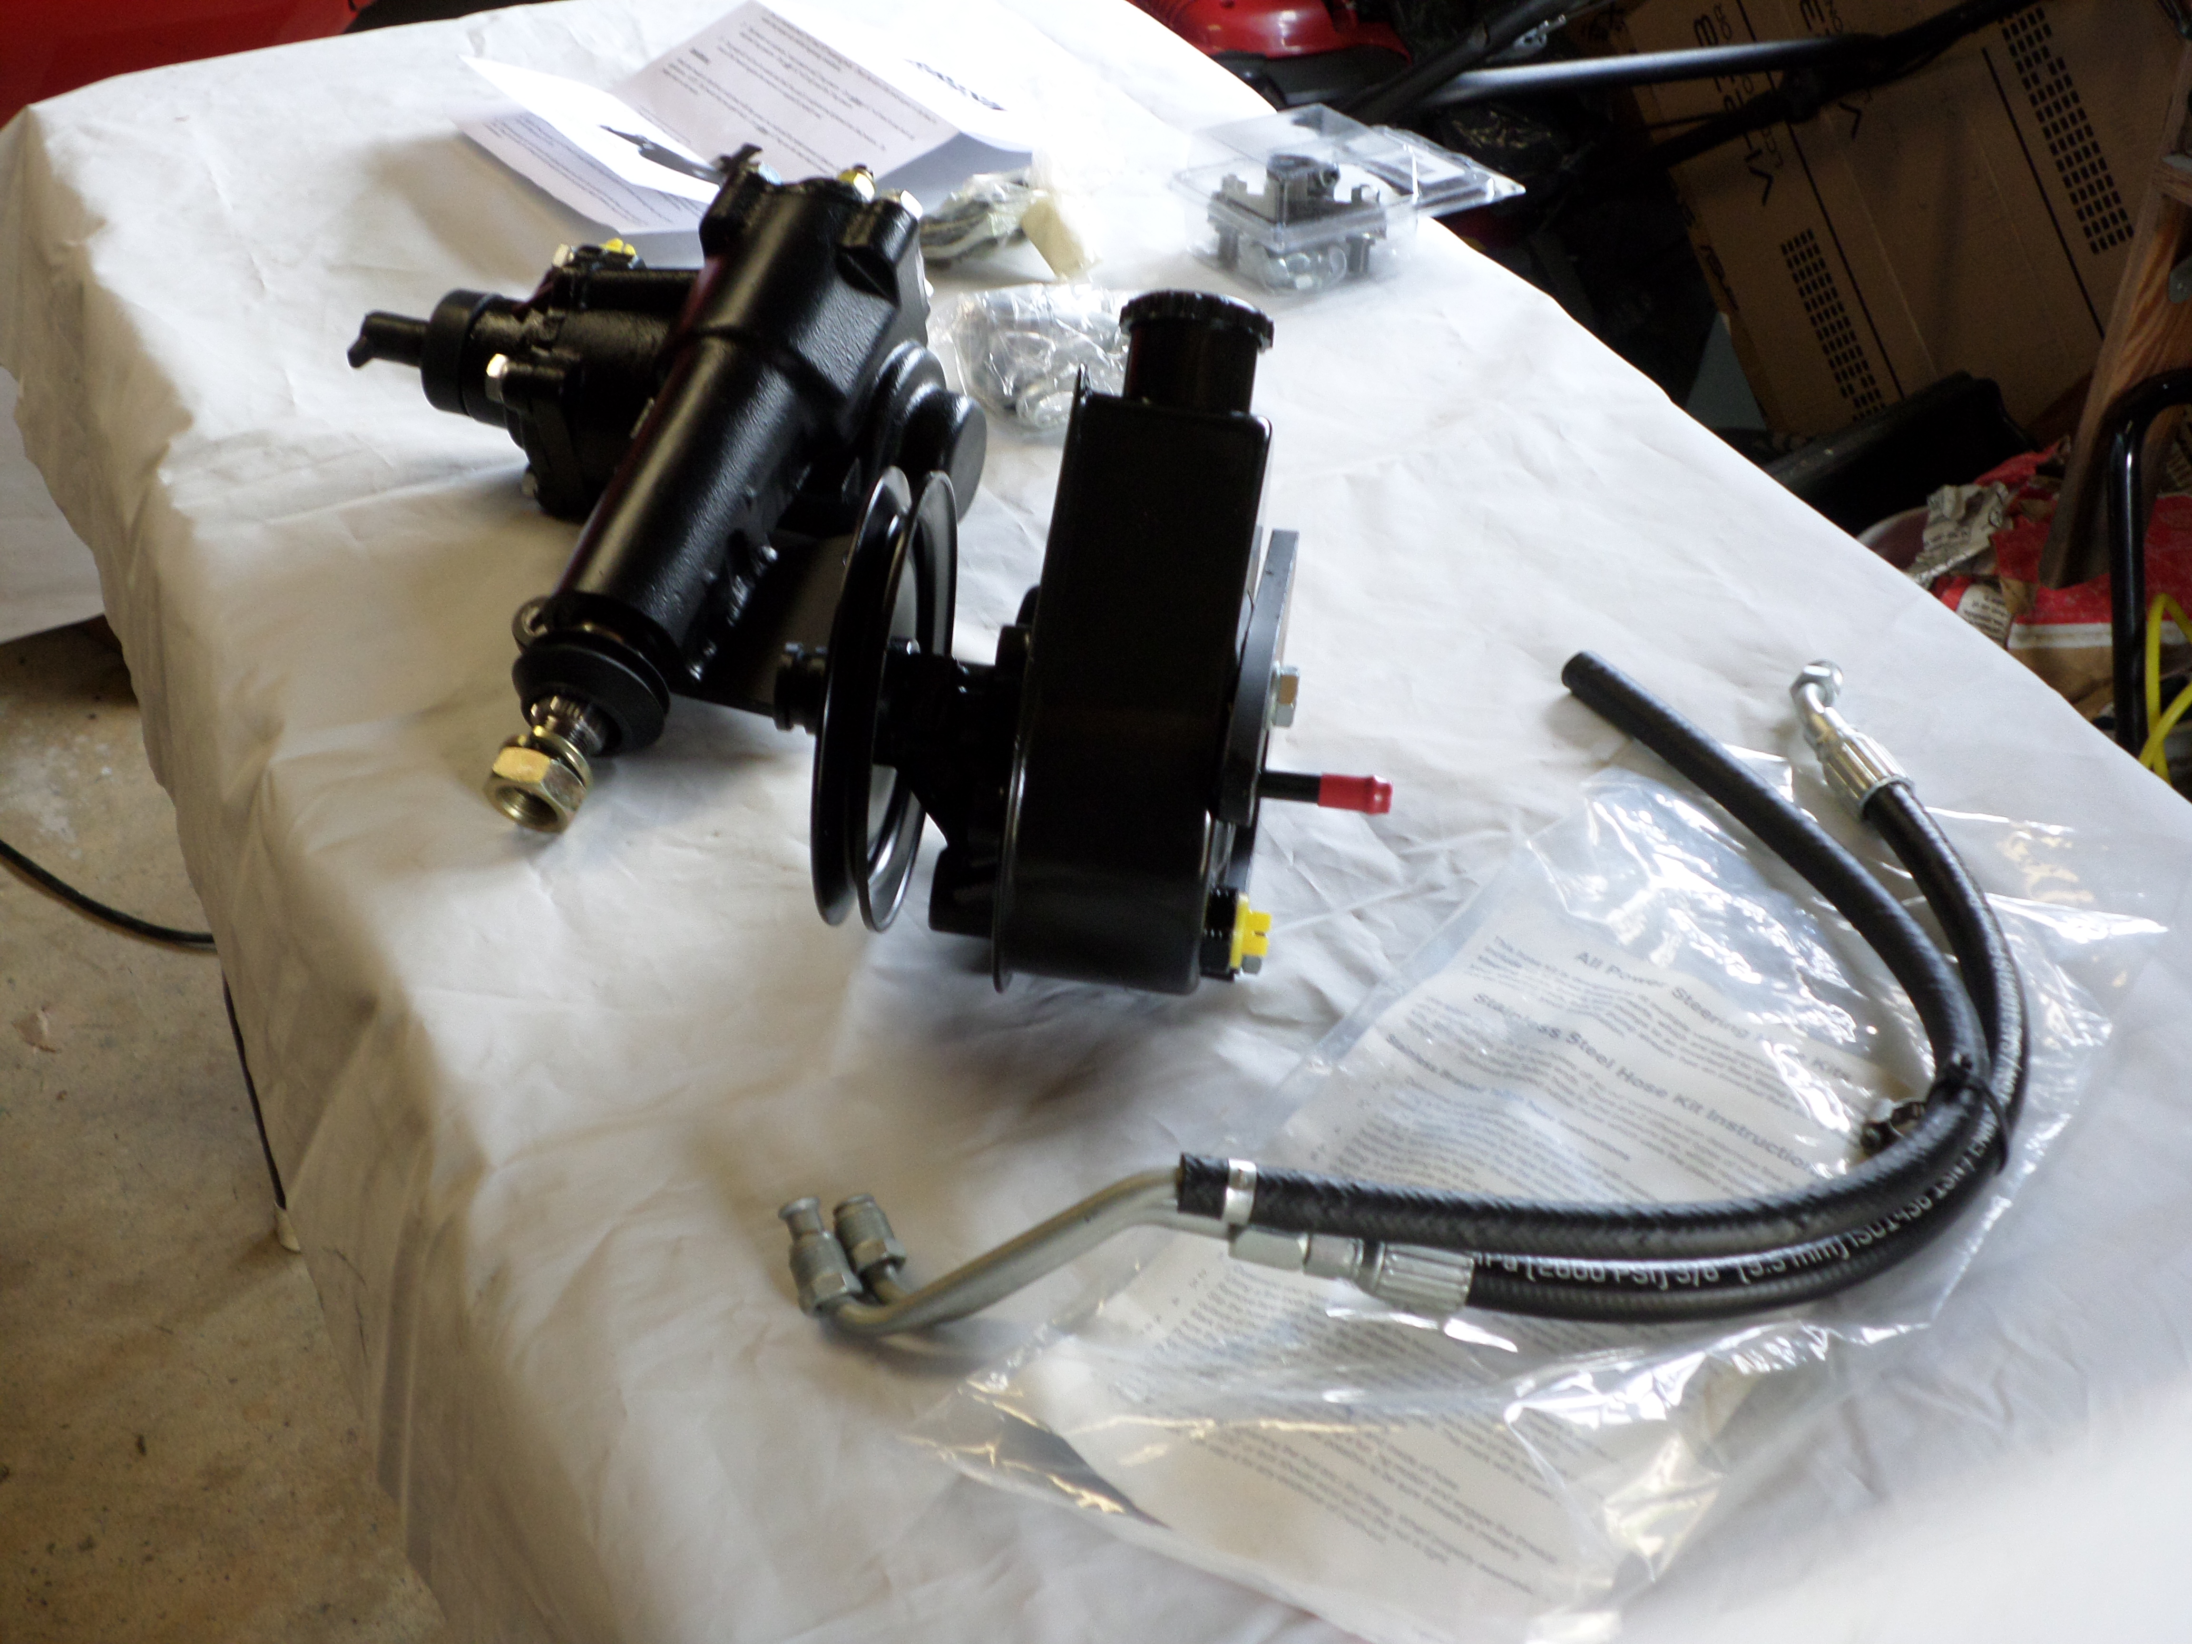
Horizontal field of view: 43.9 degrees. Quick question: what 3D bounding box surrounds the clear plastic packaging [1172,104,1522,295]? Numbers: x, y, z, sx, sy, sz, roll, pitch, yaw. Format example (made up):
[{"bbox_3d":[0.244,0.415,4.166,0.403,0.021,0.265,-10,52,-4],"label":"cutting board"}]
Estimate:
[{"bbox_3d":[0.145,-0.366,1.543,0.160,0.071,0.108,-16,37,-19],"label":"clear plastic packaging"}]

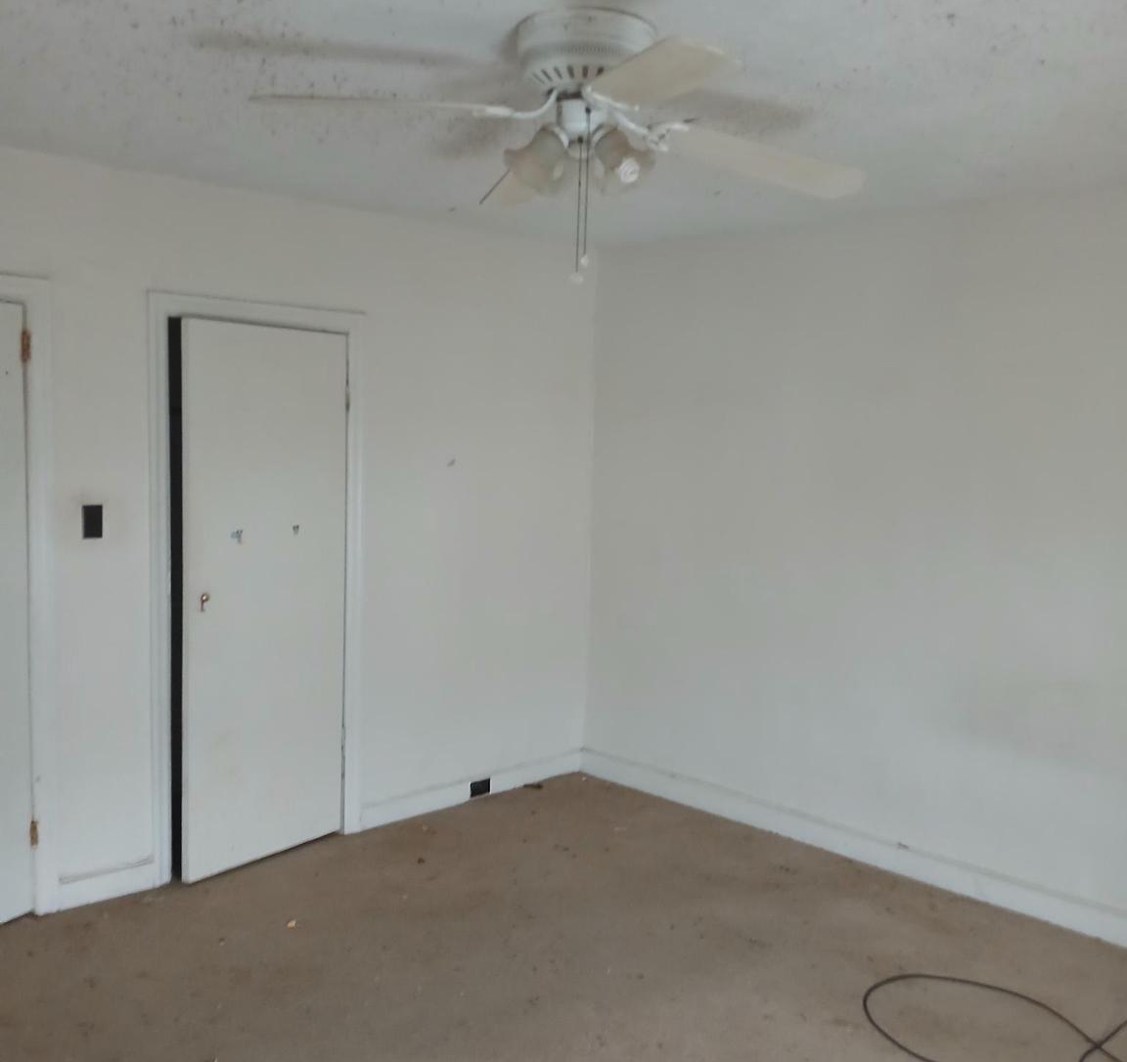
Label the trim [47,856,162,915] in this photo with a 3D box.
[{"bbox_3d":[-1.552,1.196,3.820,0.353,0.107,0.020,-3,7,-44],"label":"trim"}]

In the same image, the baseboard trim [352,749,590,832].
[{"bbox_3d":[-0.366,1.124,4.966,1.264,0.107,0.020,-3,7,-44],"label":"baseboard trim"}]

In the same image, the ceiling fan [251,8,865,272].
[{"bbox_3d":[0.038,-0.801,2.380,1.310,0.483,1.310,0,5,-18],"label":"ceiling fan"}]

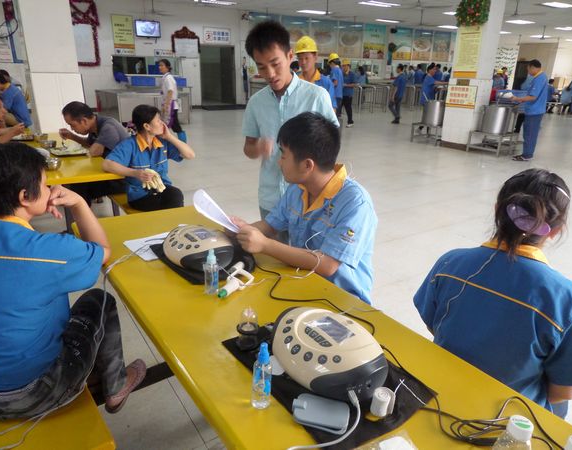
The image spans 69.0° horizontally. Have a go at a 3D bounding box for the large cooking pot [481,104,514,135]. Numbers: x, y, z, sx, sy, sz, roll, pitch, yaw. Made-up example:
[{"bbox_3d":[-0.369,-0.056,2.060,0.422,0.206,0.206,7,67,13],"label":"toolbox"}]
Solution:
[{"bbox_3d":[3.991,-1.981,7.850,0.575,0.520,0.575,0,19,0],"label":"large cooking pot"}]

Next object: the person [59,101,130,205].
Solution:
[{"bbox_3d":[-1.460,-0.317,3.201,0.650,1.170,0.520,-13,23,-33],"label":"person"}]

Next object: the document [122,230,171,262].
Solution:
[{"bbox_3d":[-0.473,0.069,1.687,0.290,0.005,0.210,-14,25,-36],"label":"document"}]

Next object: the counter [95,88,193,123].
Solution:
[{"bbox_3d":[-3.905,-3.210,11.389,1.950,0.830,1.750,-13,25,-34],"label":"counter"}]

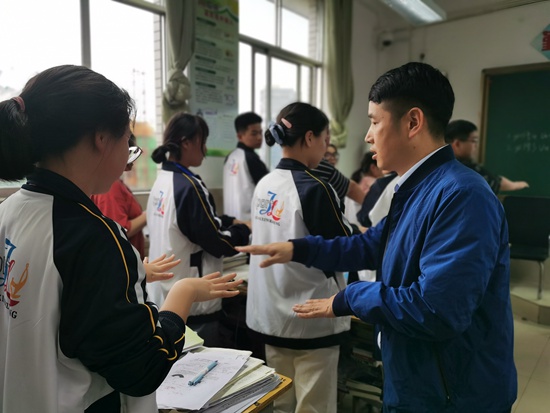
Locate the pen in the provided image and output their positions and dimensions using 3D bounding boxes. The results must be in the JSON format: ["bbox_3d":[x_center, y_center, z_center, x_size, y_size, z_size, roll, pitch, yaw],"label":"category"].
[{"bbox_3d":[-0.198,0.464,1.200,0.016,0.013,0.145,4,8,25],"label":"pen"}]

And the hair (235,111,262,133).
[{"bbox_3d":[-0.172,-0.541,2.780,0.185,0.140,0.155,6,9,31],"label":"hair"}]

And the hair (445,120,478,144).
[{"bbox_3d":[1.167,-0.469,2.700,0.195,0.145,0.165,5,8,25],"label":"hair"}]

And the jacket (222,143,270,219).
[{"bbox_3d":[-0.156,-0.080,2.852,0.380,0.680,0.500,-4,9,-34],"label":"jacket"}]

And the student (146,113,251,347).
[{"bbox_3d":[-0.311,0.401,1.925,0.500,1.600,0.480,-5,9,-38],"label":"student"}]

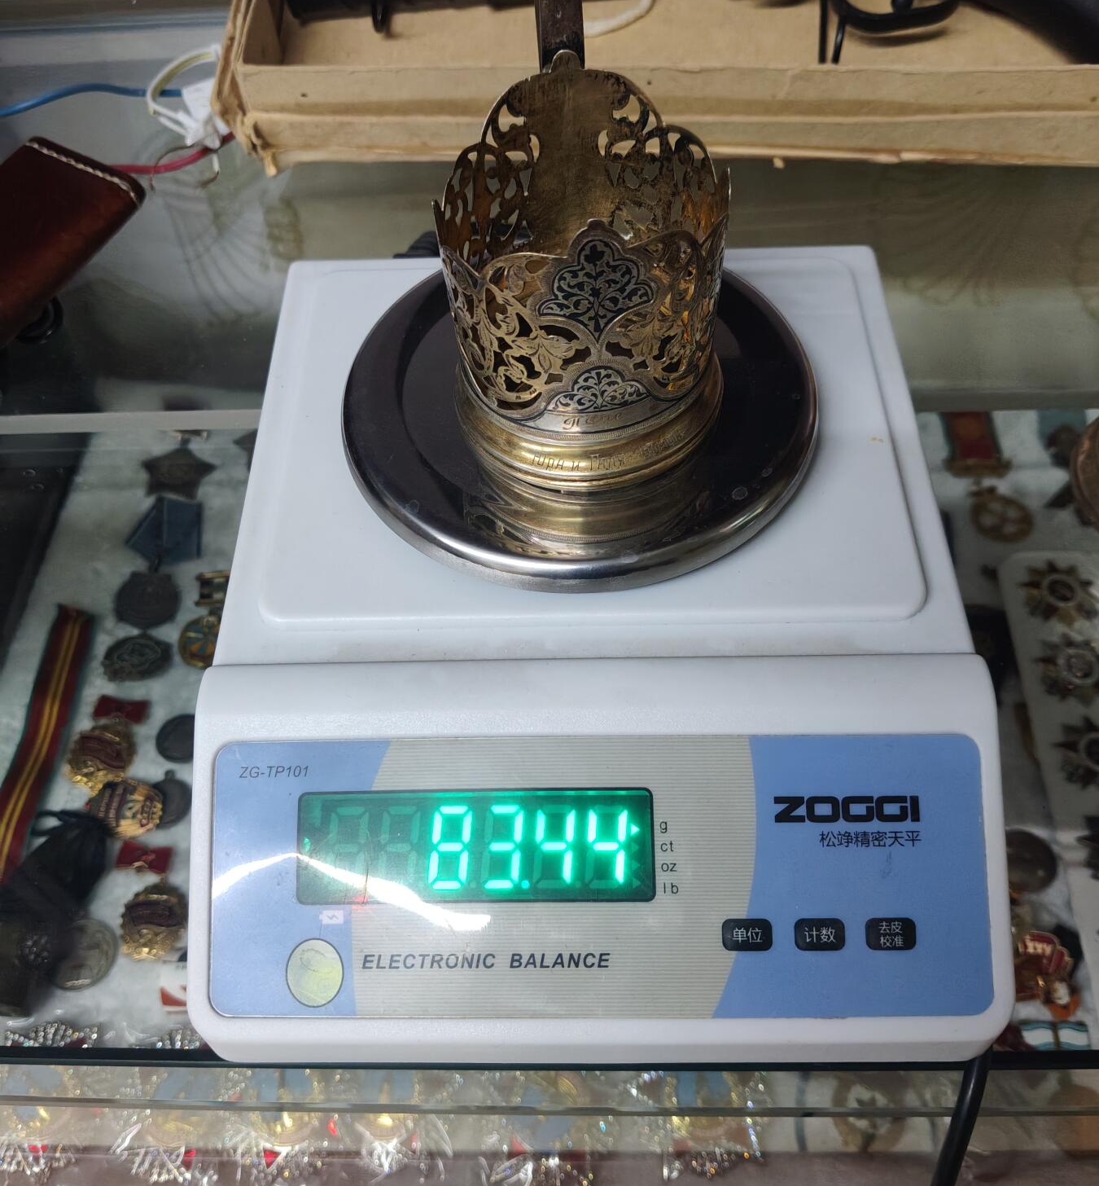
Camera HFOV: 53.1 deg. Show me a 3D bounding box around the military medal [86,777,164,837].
[{"bbox_3d":[-0.224,0.113,0.584,0.042,0.004,0.030,8,57,8],"label":"military medal"}]

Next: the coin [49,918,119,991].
[{"bbox_3d":[-0.226,0.174,0.532,0.034,0.004,0.035,-3,56,1],"label":"coin"}]

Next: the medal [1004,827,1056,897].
[{"bbox_3d":[0.238,0.135,0.553,0.034,0.003,0.034,-1,56,2],"label":"medal"}]

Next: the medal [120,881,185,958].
[{"bbox_3d":[-0.198,0.163,0.553,0.031,0.004,0.041,1,56,3],"label":"medal"}]

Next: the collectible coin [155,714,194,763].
[{"bbox_3d":[-0.199,0.078,0.595,0.029,0.004,0.029,-7,56,-2],"label":"collectible coin"}]

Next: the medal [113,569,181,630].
[{"bbox_3d":[-0.237,0.003,0.647,0.039,0.004,0.044,-4,56,0],"label":"medal"}]

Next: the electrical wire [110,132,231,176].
[{"bbox_3d":[-0.169,-0.196,0.496,0.058,0.005,0.015,-20,57,-10],"label":"electrical wire"}]

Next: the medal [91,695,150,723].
[{"bbox_3d":[-0.241,0.065,0.620,0.029,0.004,0.015,5,57,6],"label":"medal"}]

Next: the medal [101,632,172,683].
[{"bbox_3d":[-0.235,0.036,0.625,0.040,0.004,0.032,-3,56,1],"label":"medal"}]

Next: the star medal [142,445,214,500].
[{"bbox_3d":[-0.237,-0.077,0.701,0.046,0.004,0.045,-2,56,2],"label":"star medal"}]

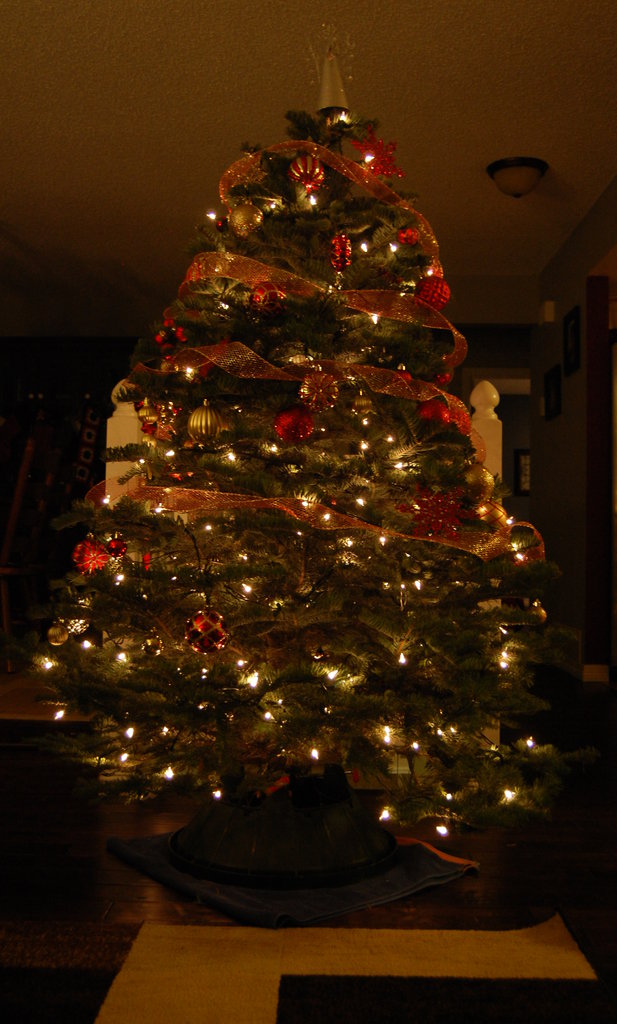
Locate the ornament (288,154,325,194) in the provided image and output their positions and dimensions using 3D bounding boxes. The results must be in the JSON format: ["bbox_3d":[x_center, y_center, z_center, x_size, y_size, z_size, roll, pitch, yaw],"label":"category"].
[{"bbox_3d":[-0.004,-0.722,2.190,0.077,0.085,0.077,1,-2,1],"label":"ornament"}]

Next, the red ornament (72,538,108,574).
[{"bbox_3d":[-0.452,0.091,2.120,0.076,0.077,0.076,1,-2,1],"label":"red ornament"}]

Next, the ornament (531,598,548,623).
[{"bbox_3d":[0.483,0.211,2.160,0.043,0.056,0.043,1,-2,1],"label":"ornament"}]

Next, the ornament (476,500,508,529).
[{"bbox_3d":[0.423,0.008,2.360,0.078,0.078,0.078,1,-2,0],"label":"ornament"}]

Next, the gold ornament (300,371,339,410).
[{"bbox_3d":[0.020,-0.248,2.090,0.081,0.082,0.076,1,-2,0],"label":"gold ornament"}]

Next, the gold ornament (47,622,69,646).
[{"bbox_3d":[-0.525,0.256,2.140,0.044,0.050,0.044,1,-2,0],"label":"gold ornament"}]

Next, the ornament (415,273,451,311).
[{"bbox_3d":[0.268,-0.472,2.200,0.077,0.079,0.077,1,-2,1],"label":"ornament"}]

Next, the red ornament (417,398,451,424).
[{"bbox_3d":[0.257,-0.201,2.100,0.073,0.073,0.073,1,-2,1],"label":"red ornament"}]

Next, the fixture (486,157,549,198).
[{"bbox_3d":[0.972,-1.534,4.758,0.285,0.138,0.285,1,-2,1],"label":"fixture"}]

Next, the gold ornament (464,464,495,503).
[{"bbox_3d":[0.354,-0.060,2.121,0.066,0.073,0.066,1,-2,1],"label":"gold ornament"}]

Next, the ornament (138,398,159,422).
[{"bbox_3d":[-0.355,-0.224,2.270,0.043,0.054,0.043,1,-2,0],"label":"ornament"}]

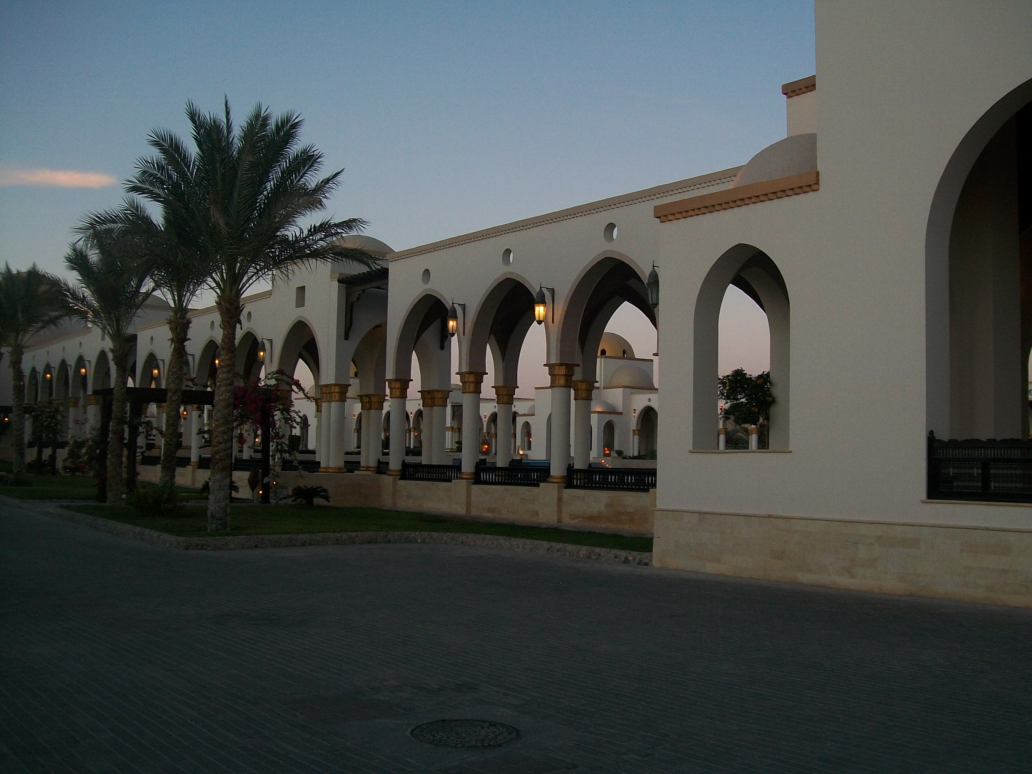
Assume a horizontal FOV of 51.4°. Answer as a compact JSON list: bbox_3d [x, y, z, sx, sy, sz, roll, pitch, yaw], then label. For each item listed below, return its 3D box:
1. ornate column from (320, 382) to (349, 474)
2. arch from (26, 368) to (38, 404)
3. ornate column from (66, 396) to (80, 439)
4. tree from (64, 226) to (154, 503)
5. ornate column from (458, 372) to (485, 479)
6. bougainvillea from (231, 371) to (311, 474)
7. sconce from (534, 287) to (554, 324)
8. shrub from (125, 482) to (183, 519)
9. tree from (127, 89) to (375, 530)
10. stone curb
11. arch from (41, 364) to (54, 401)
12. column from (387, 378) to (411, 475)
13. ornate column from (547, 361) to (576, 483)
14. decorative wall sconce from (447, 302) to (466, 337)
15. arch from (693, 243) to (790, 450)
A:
[{"bbox_3d":[-5.883,1.345,34.645,0.612,2.856,1.102,4,-5,-36],"label":"ornate column"},{"bbox_3d":[-30.533,-0.159,68.529,0.572,2.258,3.350,4,-5,-36],"label":"arch"},{"bbox_3d":[-25.269,1.969,61.260,0.645,2.861,0.645,4,-5,-36],"label":"ornate column"},{"bbox_3d":[-10.940,-0.630,28.924,2.800,7.470,2.800,1,-4,0],"label":"tree"},{"bbox_3d":[-1.120,0.947,26.665,0.580,2.670,0.580,1,-4,0],"label":"ornate column"},{"bbox_3d":[-7.557,1.057,33.093,2.050,3.182,2.170,4,-5,-36],"label":"bougainvillea"},{"bbox_3d":[0.646,-1.807,23.871,0.530,0.890,0.280,4,-5,-38],"label":"sconce"},{"bbox_3d":[-8.533,2.658,25.270,1.262,0.873,1.329,4,-5,-36],"label":"shrub"},{"bbox_3d":[-5.060,-1.410,19.959,4.500,8.040,4.500,1,-4,0],"label":"tree"},{"bbox_3d":[-7.725,3.072,24.069,23.355,0.286,5.187,-3,-6,43],"label":"stone curb"},{"bbox_3d":[-23.431,-0.235,54.093,0.500,1.980,2.600,4,-5,-38],"label":"arch"},{"bbox_3d":[-3.240,1.085,29.320,0.580,2.640,0.580,1,-4,0],"label":"column"},{"bbox_3d":[0.996,0.810,24.014,0.580,2.680,0.580,1,-4,0],"label":"ornate column"},{"bbox_3d":[-1.474,-1.669,26.526,0.530,0.880,0.280,4,-5,-38],"label":"decorative wall sconce"},{"bbox_3d":[3.701,-0.614,16.854,0.612,3.213,1.856,5,-5,-40],"label":"arch"}]

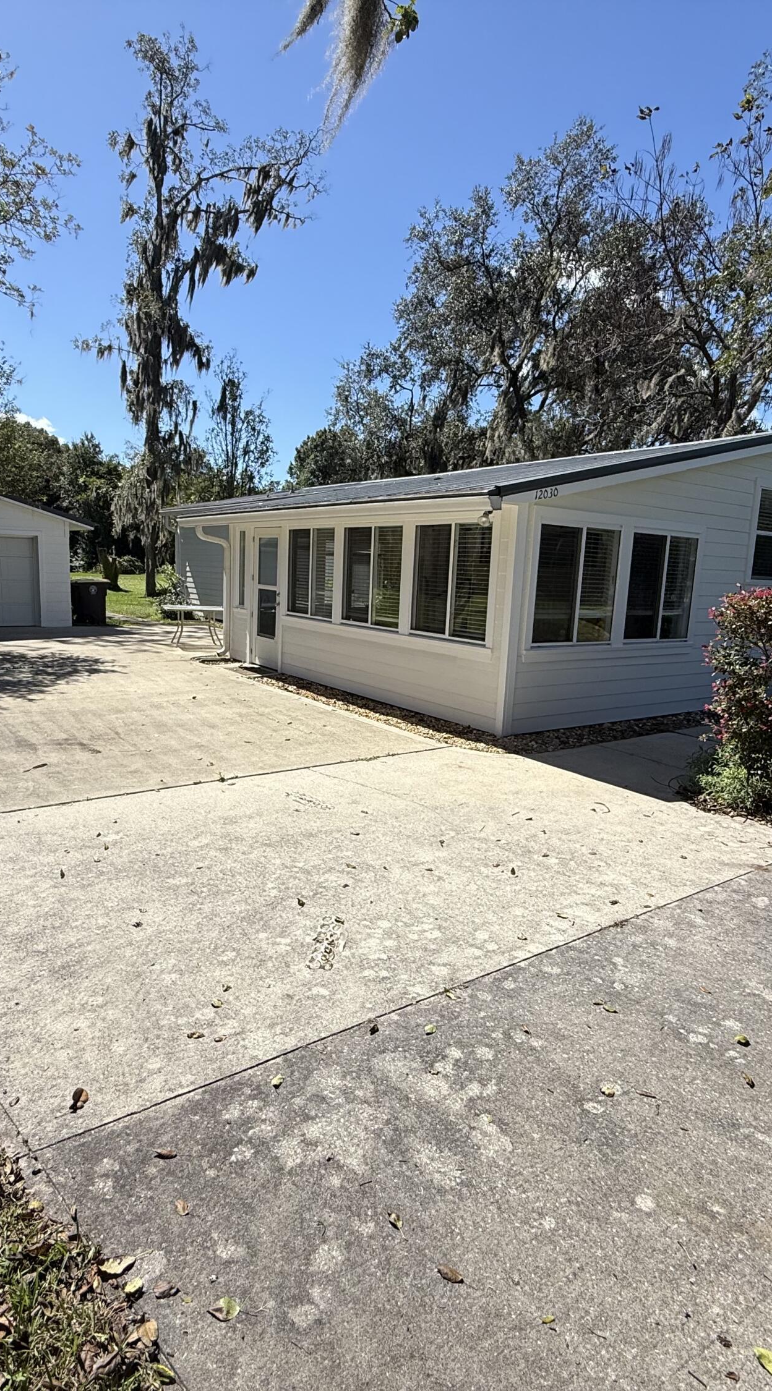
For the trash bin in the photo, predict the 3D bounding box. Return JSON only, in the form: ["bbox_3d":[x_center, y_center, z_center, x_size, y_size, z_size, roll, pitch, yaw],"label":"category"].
[{"bbox_3d":[-7.332,-2.312,18.778,0.650,1.100,0.760,-4,12,-35],"label":"trash bin"}]

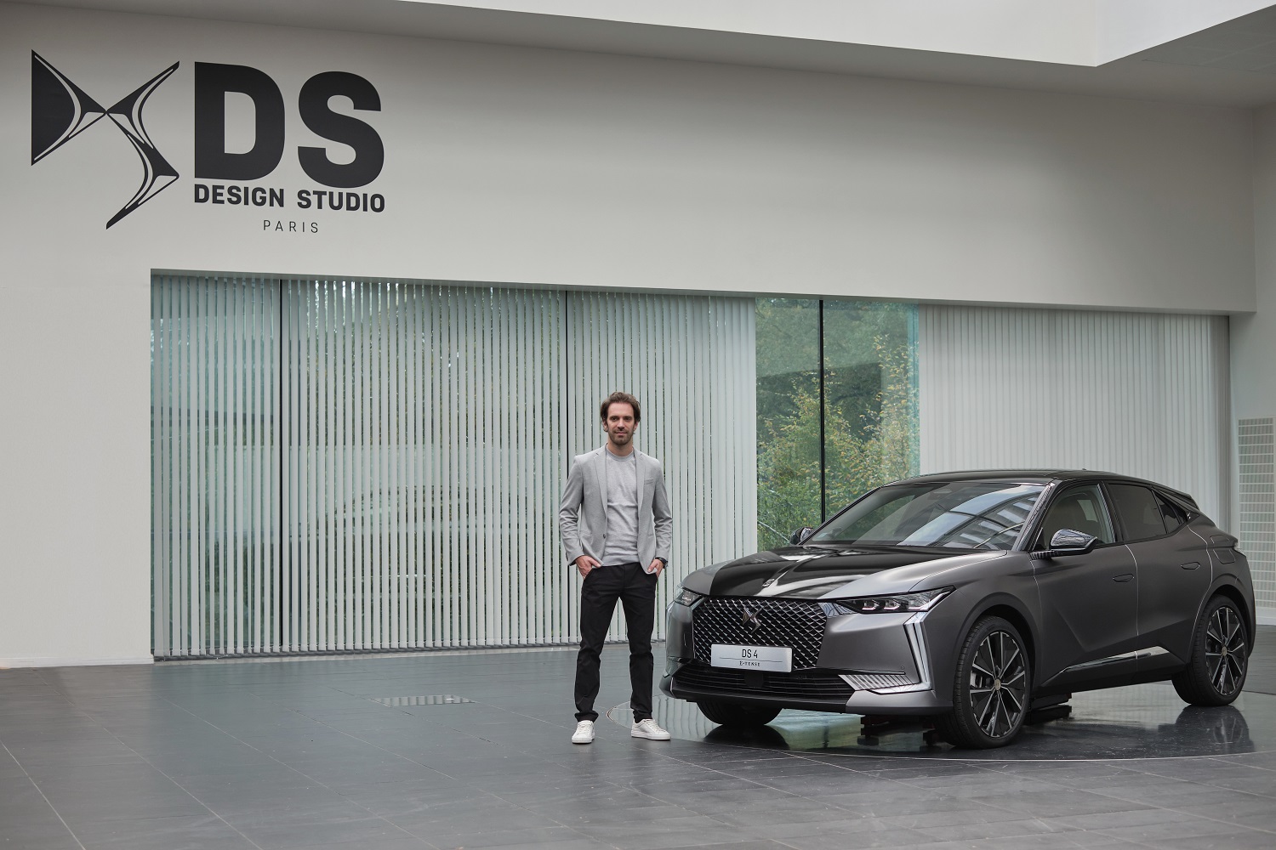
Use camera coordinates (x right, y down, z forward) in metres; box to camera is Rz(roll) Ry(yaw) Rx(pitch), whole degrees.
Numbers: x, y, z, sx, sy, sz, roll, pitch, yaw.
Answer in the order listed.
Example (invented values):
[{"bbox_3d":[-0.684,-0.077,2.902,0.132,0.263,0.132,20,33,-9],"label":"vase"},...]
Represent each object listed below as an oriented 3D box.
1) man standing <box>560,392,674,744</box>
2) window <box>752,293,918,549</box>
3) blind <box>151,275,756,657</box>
[{"bbox_3d":[-0.122,0.761,10.144,0.620,1.858,0.370,0,-3,-3],"label":"man standing"},{"bbox_3d":[1.952,0.389,18.287,1.842,3.221,0.120,1,-3,-23],"label":"window"},{"bbox_3d":[-1.487,0.361,16.985,5.759,3.234,0.100,1,-3,-23],"label":"blind"}]

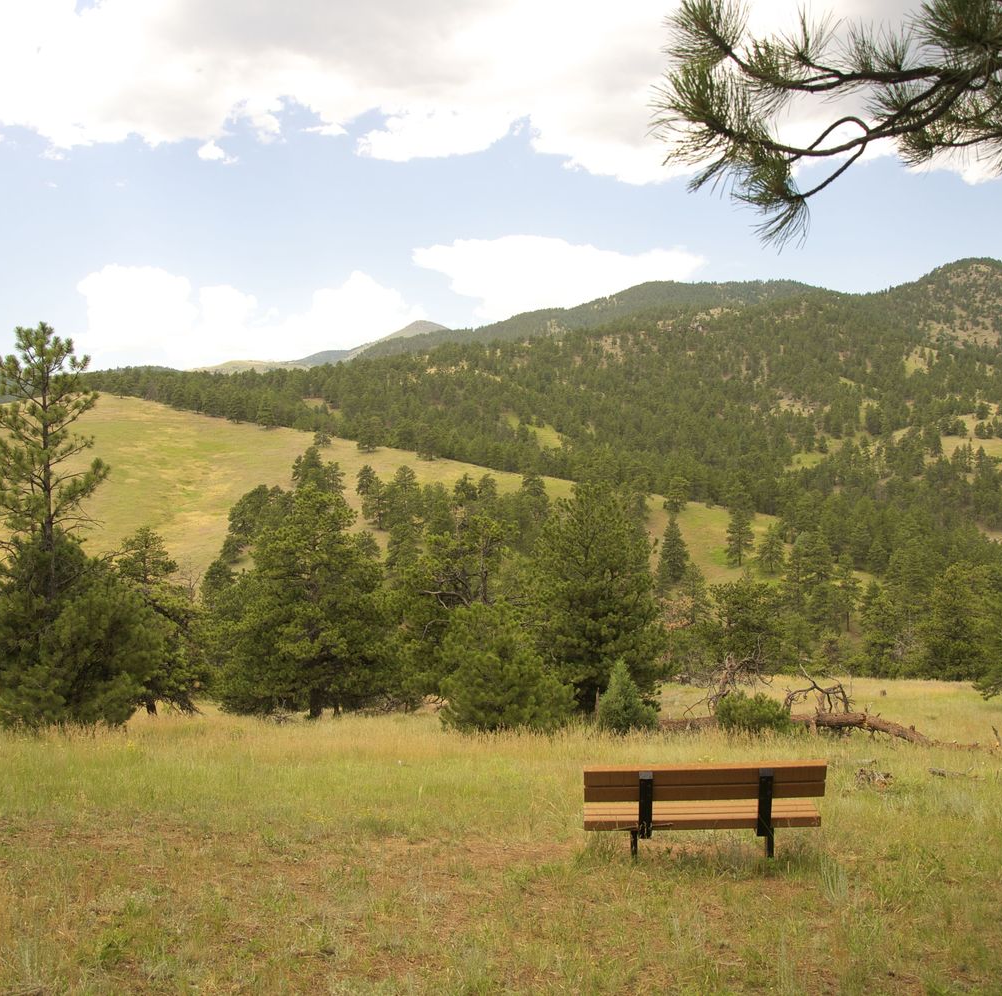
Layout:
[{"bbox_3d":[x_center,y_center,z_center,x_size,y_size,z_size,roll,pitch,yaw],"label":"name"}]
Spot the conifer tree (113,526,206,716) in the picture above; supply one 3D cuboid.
[{"bbox_3d":[-8.420,2.957,27.000,2.619,4.590,2.488,-1,-2,0],"label":"conifer tree"}]

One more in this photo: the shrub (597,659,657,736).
[{"bbox_3d":[2.332,3.710,20.800,1.128,1.410,1.072,-1,-2,0],"label":"shrub"}]

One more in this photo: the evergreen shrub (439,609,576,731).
[{"bbox_3d":[0.108,3.211,20.800,2.495,2.452,2.370,-1,-2,0],"label":"evergreen shrub"}]

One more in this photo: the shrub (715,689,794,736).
[{"bbox_3d":[4.368,3.704,19.300,1.349,0.825,1.281,-1,-2,0],"label":"shrub"}]

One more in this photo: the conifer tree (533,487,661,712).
[{"bbox_3d":[2.224,2.319,26.000,3.119,5.478,2.963,-1,-2,0],"label":"conifer tree"}]

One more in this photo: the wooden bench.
[{"bbox_3d":[1.737,2.655,9.600,2.000,0.880,0.640,-1,-2,5],"label":"wooden bench"}]

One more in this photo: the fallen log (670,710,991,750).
[{"bbox_3d":[5.267,3.961,18.800,5.331,0.420,0.500,-2,-2,27],"label":"fallen log"}]

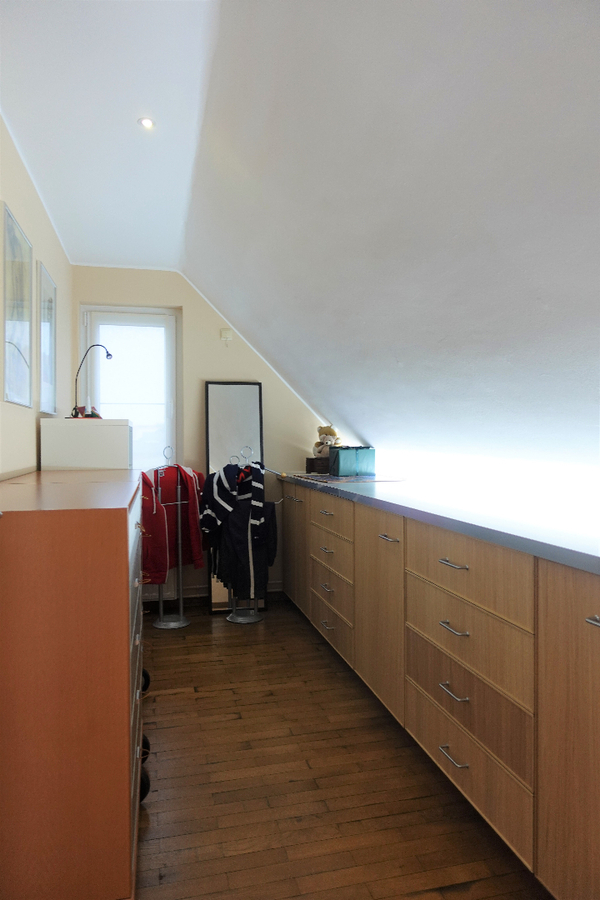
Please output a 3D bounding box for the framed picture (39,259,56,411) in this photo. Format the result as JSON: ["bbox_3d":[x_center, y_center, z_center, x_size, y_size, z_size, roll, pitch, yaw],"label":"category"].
[{"bbox_3d":[-1.334,-0.556,3.178,0.025,0.730,0.468,0,0,-14],"label":"framed picture"}]

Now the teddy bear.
[{"bbox_3d":[0.198,-0.065,4.316,0.200,0.235,0.170,0,0,-2],"label":"teddy bear"}]

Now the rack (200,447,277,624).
[{"bbox_3d":[-0.383,0.526,3.789,0.440,1.090,0.320,0,0,-1],"label":"rack"}]

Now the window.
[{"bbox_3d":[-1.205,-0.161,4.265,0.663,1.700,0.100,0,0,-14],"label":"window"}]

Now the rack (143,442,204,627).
[{"bbox_3d":[-0.791,0.526,3.712,0.410,1.090,0.280,0,0,-14],"label":"rack"}]

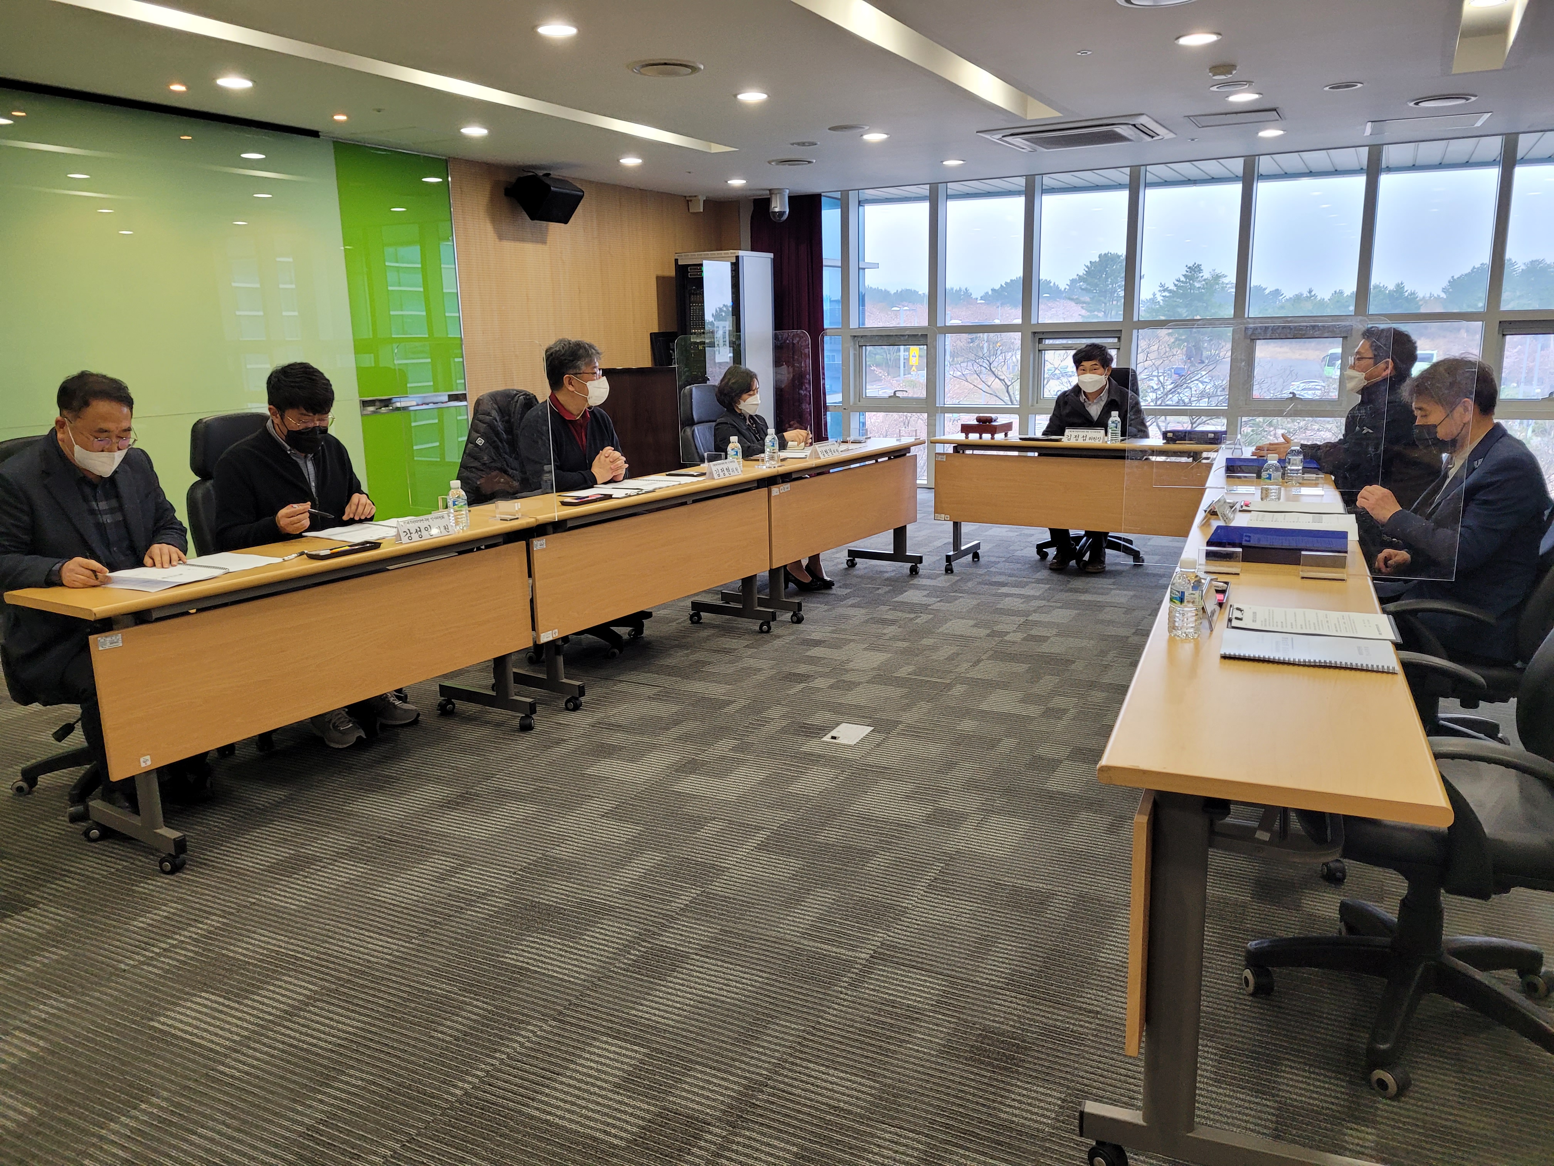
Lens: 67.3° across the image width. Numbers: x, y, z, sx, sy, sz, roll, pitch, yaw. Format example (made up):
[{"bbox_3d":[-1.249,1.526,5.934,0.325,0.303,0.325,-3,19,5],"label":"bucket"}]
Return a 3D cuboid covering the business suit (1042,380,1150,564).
[{"bbox_3d":[1.770,-0.625,6.552,0.590,1.020,0.560,3,13,20],"label":"business suit"}]

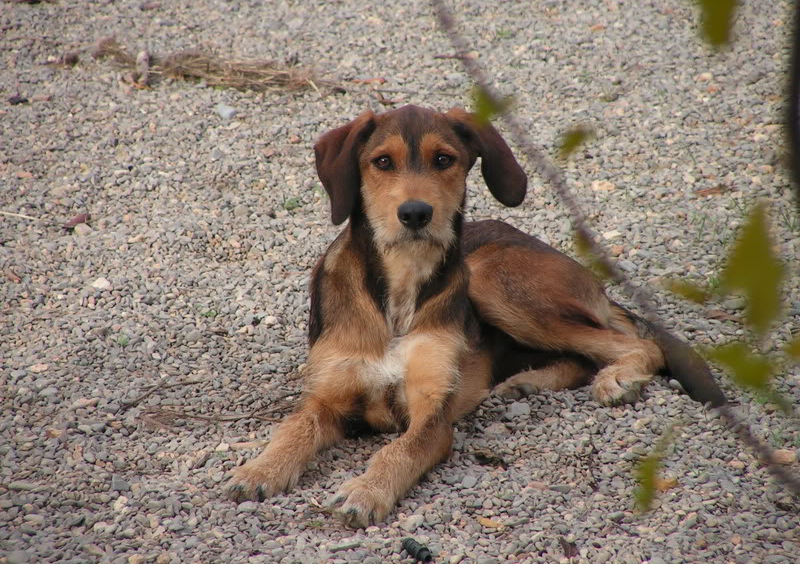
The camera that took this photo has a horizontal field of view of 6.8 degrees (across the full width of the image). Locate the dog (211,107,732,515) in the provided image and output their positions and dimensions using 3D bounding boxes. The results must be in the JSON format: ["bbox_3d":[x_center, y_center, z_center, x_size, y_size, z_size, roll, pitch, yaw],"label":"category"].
[{"bbox_3d":[0.069,-0.012,7.438,0.370,0.380,0.690,9,18,31],"label":"dog"}]

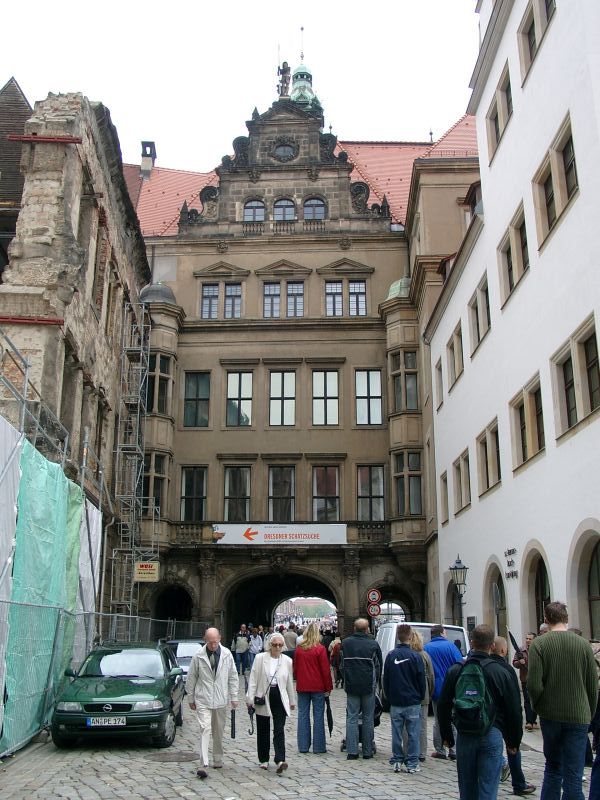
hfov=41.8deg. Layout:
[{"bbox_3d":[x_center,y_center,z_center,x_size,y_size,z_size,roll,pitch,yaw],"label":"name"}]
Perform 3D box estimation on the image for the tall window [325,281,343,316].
[{"bbox_3d":[1.667,-4.955,38.453,0.825,1.843,0.200,-1,-17,3],"label":"tall window"}]

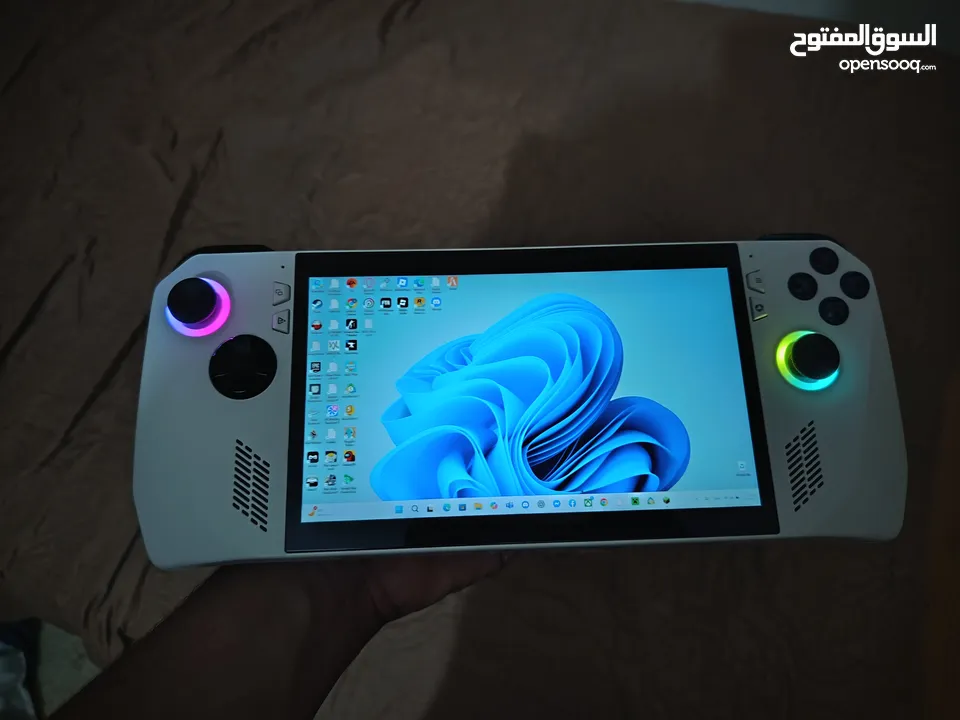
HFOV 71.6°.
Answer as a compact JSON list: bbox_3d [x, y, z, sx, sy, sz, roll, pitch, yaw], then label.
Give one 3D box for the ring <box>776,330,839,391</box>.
[{"bbox_3d":[0.118,0.000,0.240,0.022,0.004,0.022,0,75,-2],"label":"ring"}]

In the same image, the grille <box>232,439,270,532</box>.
[{"bbox_3d":[-0.077,0.042,0.224,0.012,0.002,0.032,-2,75,-2],"label":"grille"}]

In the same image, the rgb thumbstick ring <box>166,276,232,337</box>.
[{"bbox_3d":[-0.101,-0.019,0.238,0.022,0.004,0.022,-2,75,-2],"label":"rgb thumbstick ring"}]

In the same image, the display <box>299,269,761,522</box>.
[{"bbox_3d":[0.017,0.010,0.236,0.155,0.003,0.087,-2,75,-2],"label":"display"}]

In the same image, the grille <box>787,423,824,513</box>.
[{"bbox_3d":[0.112,0.037,0.231,0.012,0.002,0.032,-2,75,-2],"label":"grille"}]

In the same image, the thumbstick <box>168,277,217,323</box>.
[{"bbox_3d":[-0.101,-0.020,0.235,0.017,0.007,0.017,-2,75,-2],"label":"thumbstick"}]

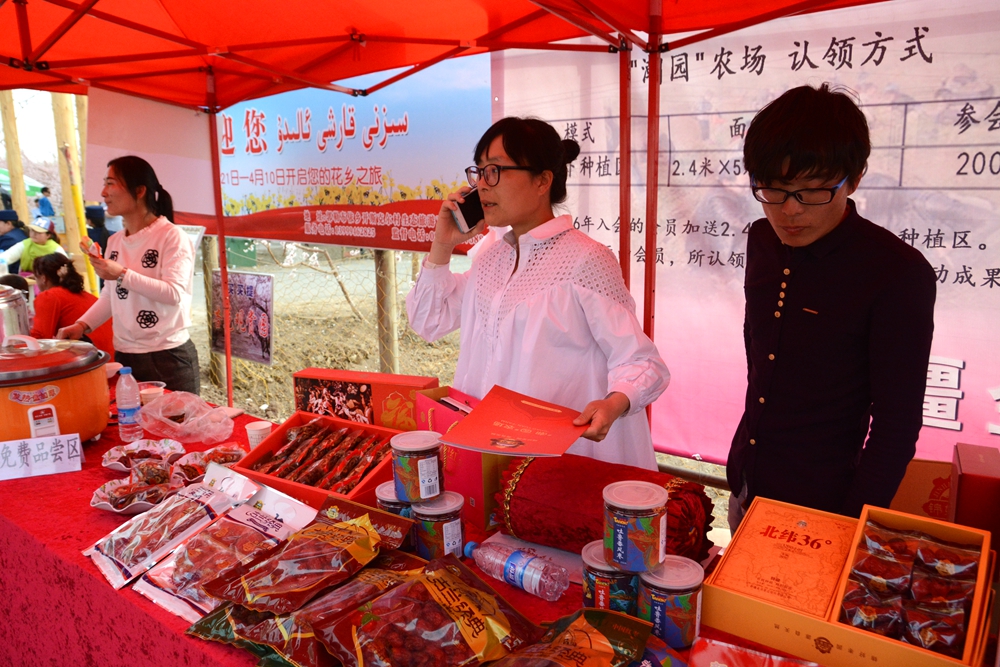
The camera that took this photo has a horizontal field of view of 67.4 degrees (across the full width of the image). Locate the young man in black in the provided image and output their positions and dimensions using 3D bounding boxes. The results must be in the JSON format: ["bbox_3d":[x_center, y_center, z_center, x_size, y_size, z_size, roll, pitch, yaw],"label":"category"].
[{"bbox_3d":[0.722,0.301,1.667,0.310,1.670,0.470,-8,12,-34],"label":"young man in black"}]

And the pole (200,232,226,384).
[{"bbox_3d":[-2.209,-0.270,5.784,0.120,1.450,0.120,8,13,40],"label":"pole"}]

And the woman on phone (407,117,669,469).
[{"bbox_3d":[0.099,0.314,1.811,0.430,1.610,0.550,-10,14,-44],"label":"woman on phone"}]

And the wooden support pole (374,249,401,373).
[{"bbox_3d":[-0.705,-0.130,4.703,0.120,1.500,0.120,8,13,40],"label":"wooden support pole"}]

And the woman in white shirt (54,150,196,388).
[{"bbox_3d":[-1.407,0.124,2.971,0.480,1.620,0.420,5,11,28],"label":"woman in white shirt"}]

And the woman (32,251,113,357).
[{"bbox_3d":[-2.248,0.168,3.992,0.680,1.200,0.480,-2,10,-5],"label":"woman"}]

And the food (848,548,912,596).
[{"bbox_3d":[0.645,0.407,1.272,0.090,0.035,0.100,6,12,32],"label":"food"}]

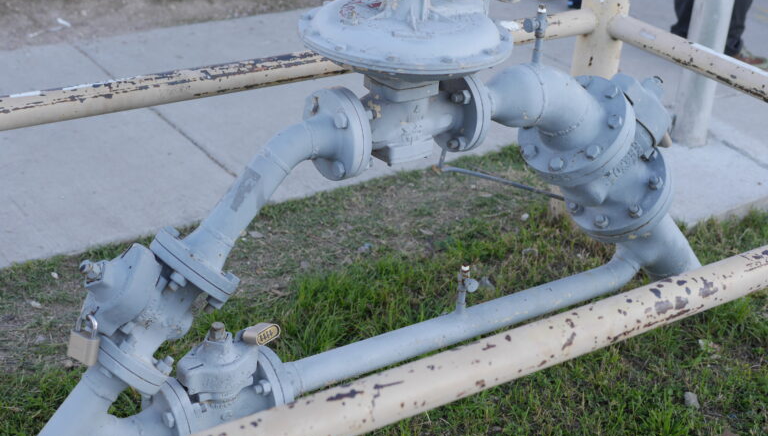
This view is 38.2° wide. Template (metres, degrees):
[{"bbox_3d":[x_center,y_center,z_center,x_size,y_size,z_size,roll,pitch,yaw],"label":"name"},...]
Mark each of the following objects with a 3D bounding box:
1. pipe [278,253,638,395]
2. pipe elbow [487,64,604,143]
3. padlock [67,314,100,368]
[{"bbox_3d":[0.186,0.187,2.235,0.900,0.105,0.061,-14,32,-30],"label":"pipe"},{"bbox_3d":[0.294,-0.209,2.090,0.260,0.176,0.117,-14,32,-30],"label":"pipe elbow"},{"bbox_3d":[-0.470,0.191,1.735,0.050,0.081,0.026,18,27,6],"label":"padlock"}]

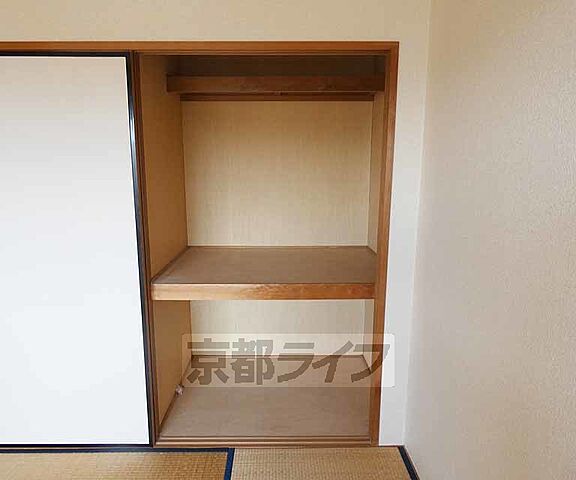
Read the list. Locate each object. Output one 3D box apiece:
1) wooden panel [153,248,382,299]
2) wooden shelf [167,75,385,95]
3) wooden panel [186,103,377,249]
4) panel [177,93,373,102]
[{"bbox_3d":[-0.046,0.163,1.993,1.178,0.076,0.814,0,11,0],"label":"wooden panel"},{"bbox_3d":[-0.064,-0.887,1.988,1.228,0.085,0.050,0,11,0],"label":"wooden shelf"},{"bbox_3d":[-0.065,-0.419,2.312,1.228,0.951,0.035,0,11,0],"label":"wooden panel"},{"bbox_3d":[-0.066,-0.902,2.194,1.228,0.043,0.030,0,11,0],"label":"panel"}]

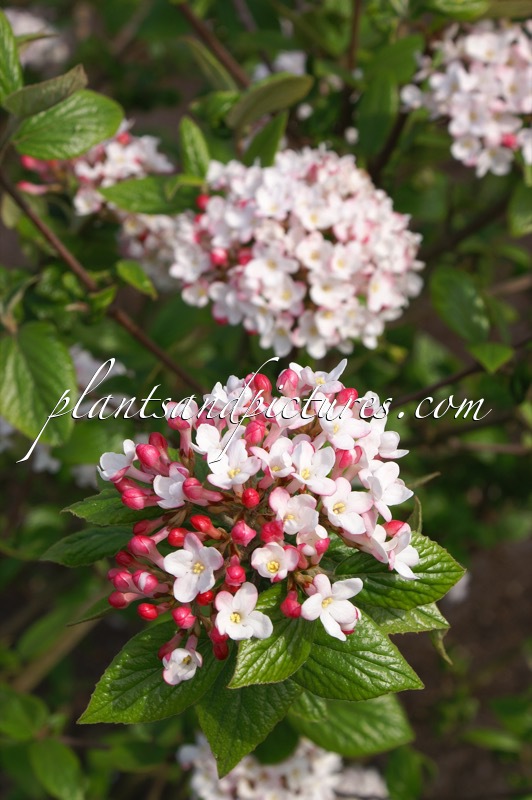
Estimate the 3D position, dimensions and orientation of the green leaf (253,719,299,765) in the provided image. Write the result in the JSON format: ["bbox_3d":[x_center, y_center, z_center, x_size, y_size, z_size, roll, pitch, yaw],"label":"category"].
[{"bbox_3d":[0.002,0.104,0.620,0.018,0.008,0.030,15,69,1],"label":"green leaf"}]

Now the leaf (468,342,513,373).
[{"bbox_3d":[0.097,-0.019,0.860,0.020,0.008,0.019,-1,49,-1],"label":"leaf"}]

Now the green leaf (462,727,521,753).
[{"bbox_3d":[0.104,0.156,0.920,0.029,0.008,0.014,22,27,12],"label":"green leaf"}]

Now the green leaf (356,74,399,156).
[{"bbox_3d":[0.047,-0.120,0.840,0.018,0.036,0.009,5,-15,14],"label":"green leaf"}]

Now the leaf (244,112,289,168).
[{"bbox_3d":[-0.001,-0.093,0.720,0.014,0.026,0.009,37,0,-8],"label":"leaf"}]

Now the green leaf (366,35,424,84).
[{"bbox_3d":[0.054,-0.143,0.840,0.019,0.028,0.009,58,14,29],"label":"green leaf"}]

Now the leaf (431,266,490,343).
[{"bbox_3d":[0.084,-0.041,0.860,0.021,0.009,0.039,-28,78,-16],"label":"leaf"}]

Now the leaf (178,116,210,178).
[{"bbox_3d":[-0.025,-0.087,0.690,0.011,0.023,0.007,-11,-9,-20],"label":"leaf"}]

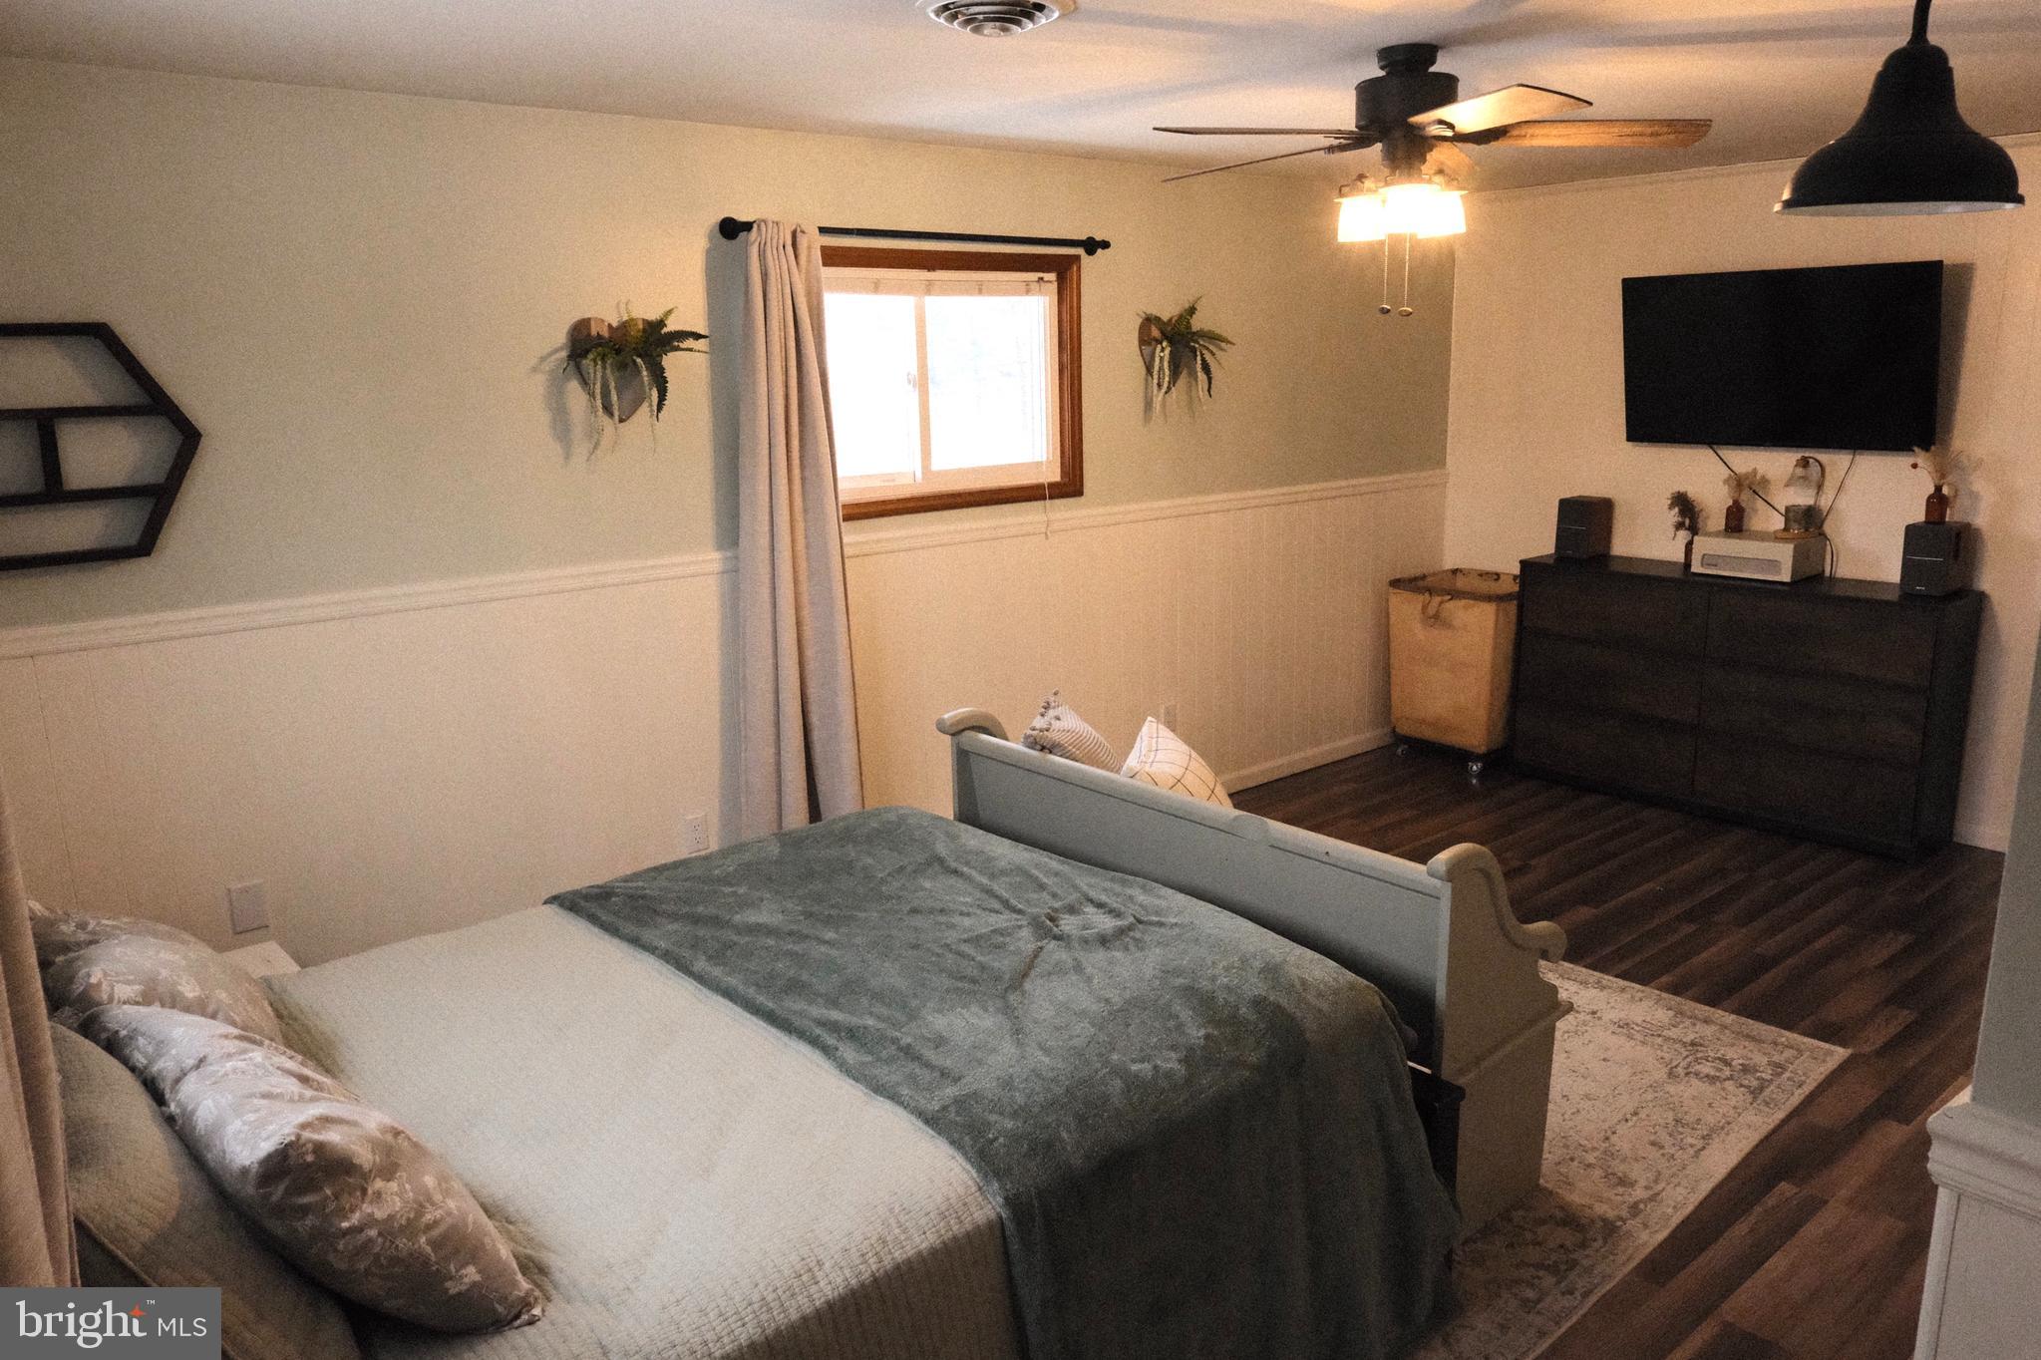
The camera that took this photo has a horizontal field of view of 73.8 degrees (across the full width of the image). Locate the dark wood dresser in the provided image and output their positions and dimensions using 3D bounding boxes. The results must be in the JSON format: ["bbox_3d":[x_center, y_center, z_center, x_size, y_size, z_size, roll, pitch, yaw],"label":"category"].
[{"bbox_3d":[2.708,0.050,5.241,0.430,0.890,1.480,-12,17,-38],"label":"dark wood dresser"}]

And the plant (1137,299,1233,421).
[{"bbox_3d":[0.604,-1.178,5.004,0.296,0.420,0.200,-11,16,-36],"label":"plant"}]

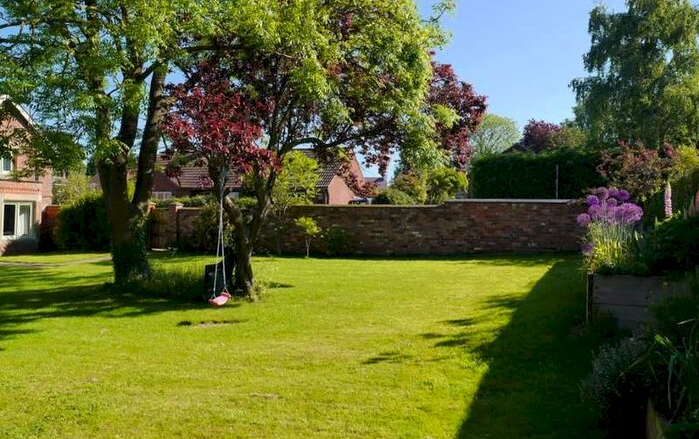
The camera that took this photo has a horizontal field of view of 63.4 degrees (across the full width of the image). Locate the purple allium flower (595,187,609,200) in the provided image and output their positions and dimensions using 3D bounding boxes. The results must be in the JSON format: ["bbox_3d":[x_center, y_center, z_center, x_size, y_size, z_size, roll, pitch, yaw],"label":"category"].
[{"bbox_3d":[2.673,-0.276,6.000,0.140,0.135,0.140,0,1,0],"label":"purple allium flower"}]

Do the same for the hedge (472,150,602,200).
[{"bbox_3d":[7.731,-0.918,23.386,5.500,3.700,1.600,0,1,0],"label":"hedge"}]

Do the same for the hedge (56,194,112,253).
[{"bbox_3d":[-10.050,0.124,21.707,2.500,2.200,1.500,0,1,0],"label":"hedge"}]

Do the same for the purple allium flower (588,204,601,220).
[{"bbox_3d":[2.555,-0.083,5.900,0.145,0.145,0.145,0,1,0],"label":"purple allium flower"}]

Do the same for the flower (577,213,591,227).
[{"bbox_3d":[2.420,0.010,5.850,0.145,0.140,0.145,0,1,0],"label":"flower"}]

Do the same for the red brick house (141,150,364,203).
[{"bbox_3d":[-7.297,-2.187,41.260,15.000,5.300,8.800,0,1,16],"label":"red brick house"}]

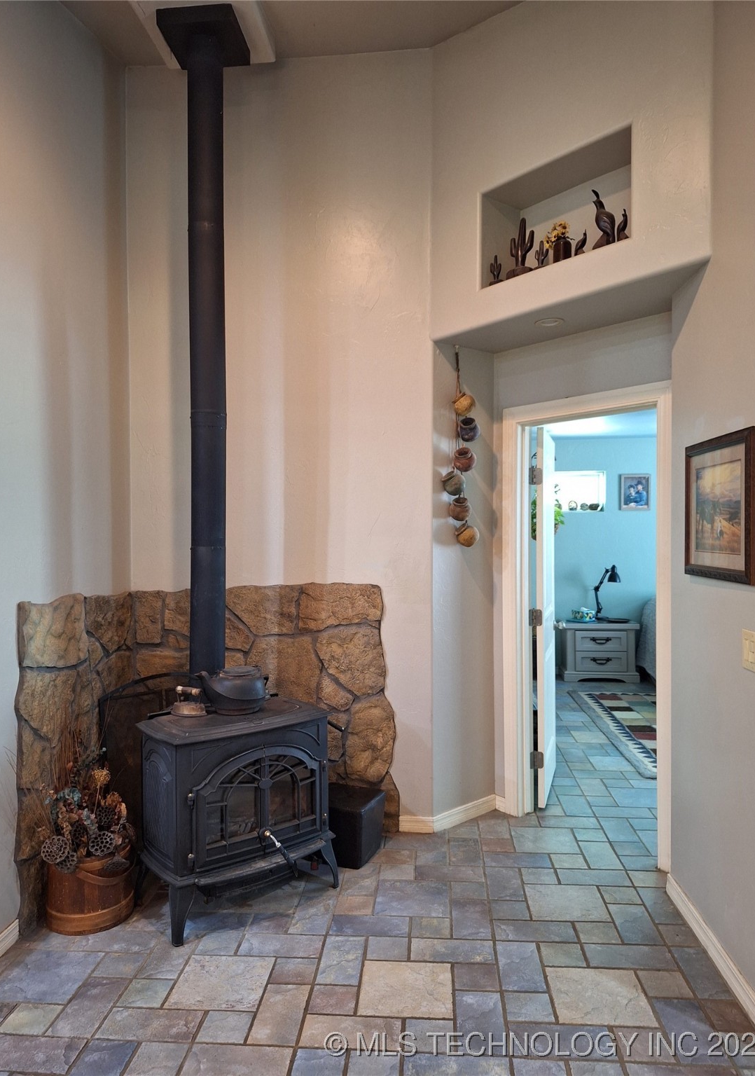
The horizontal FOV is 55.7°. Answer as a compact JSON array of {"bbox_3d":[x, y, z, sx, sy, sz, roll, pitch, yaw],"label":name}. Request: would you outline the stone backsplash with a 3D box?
[{"bbox_3d":[-0.613,0.854,3.097,1.369,1.247,1.020,0,1,4],"label":"stone backsplash"}]

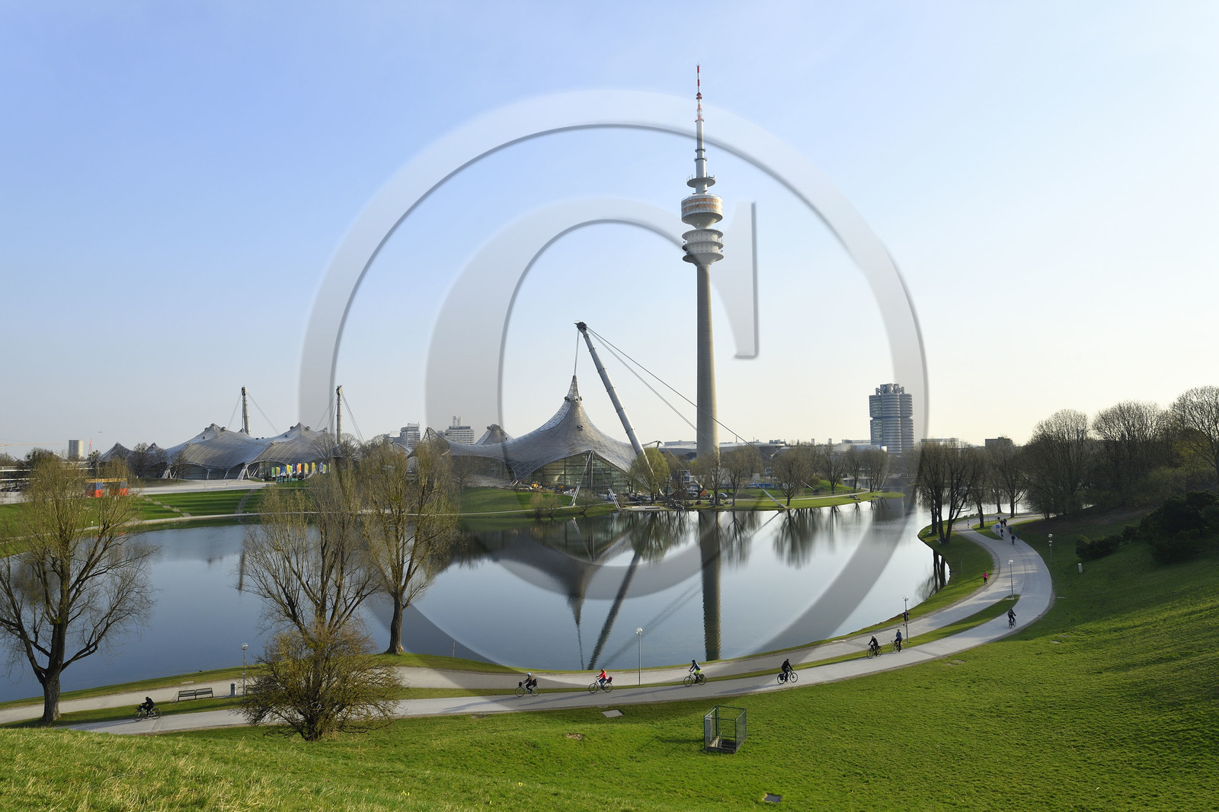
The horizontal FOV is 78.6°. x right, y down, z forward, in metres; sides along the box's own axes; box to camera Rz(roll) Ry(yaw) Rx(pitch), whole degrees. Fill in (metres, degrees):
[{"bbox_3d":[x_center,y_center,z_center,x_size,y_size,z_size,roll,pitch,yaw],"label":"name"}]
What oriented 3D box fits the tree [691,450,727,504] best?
[{"bbox_3d":[29.135,20.758,218.000,10.200,15.800,10.200,-1,-3,7],"label":"tree"}]

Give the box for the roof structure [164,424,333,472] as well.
[{"bbox_3d":[-240.093,29.071,484.395,100.000,35.900,70.000,1,-4,-24],"label":"roof structure"}]

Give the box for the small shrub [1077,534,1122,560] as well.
[{"bbox_3d":[65.017,18.727,99.000,5.200,3.100,4.000,-3,-4,33],"label":"small shrub"}]

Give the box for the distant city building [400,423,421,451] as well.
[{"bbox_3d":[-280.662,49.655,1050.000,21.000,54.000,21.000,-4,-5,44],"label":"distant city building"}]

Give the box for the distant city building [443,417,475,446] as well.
[{"bbox_3d":[-199.498,48.260,984.199,41.000,69.000,24.000,0,-4,-11],"label":"distant city building"}]

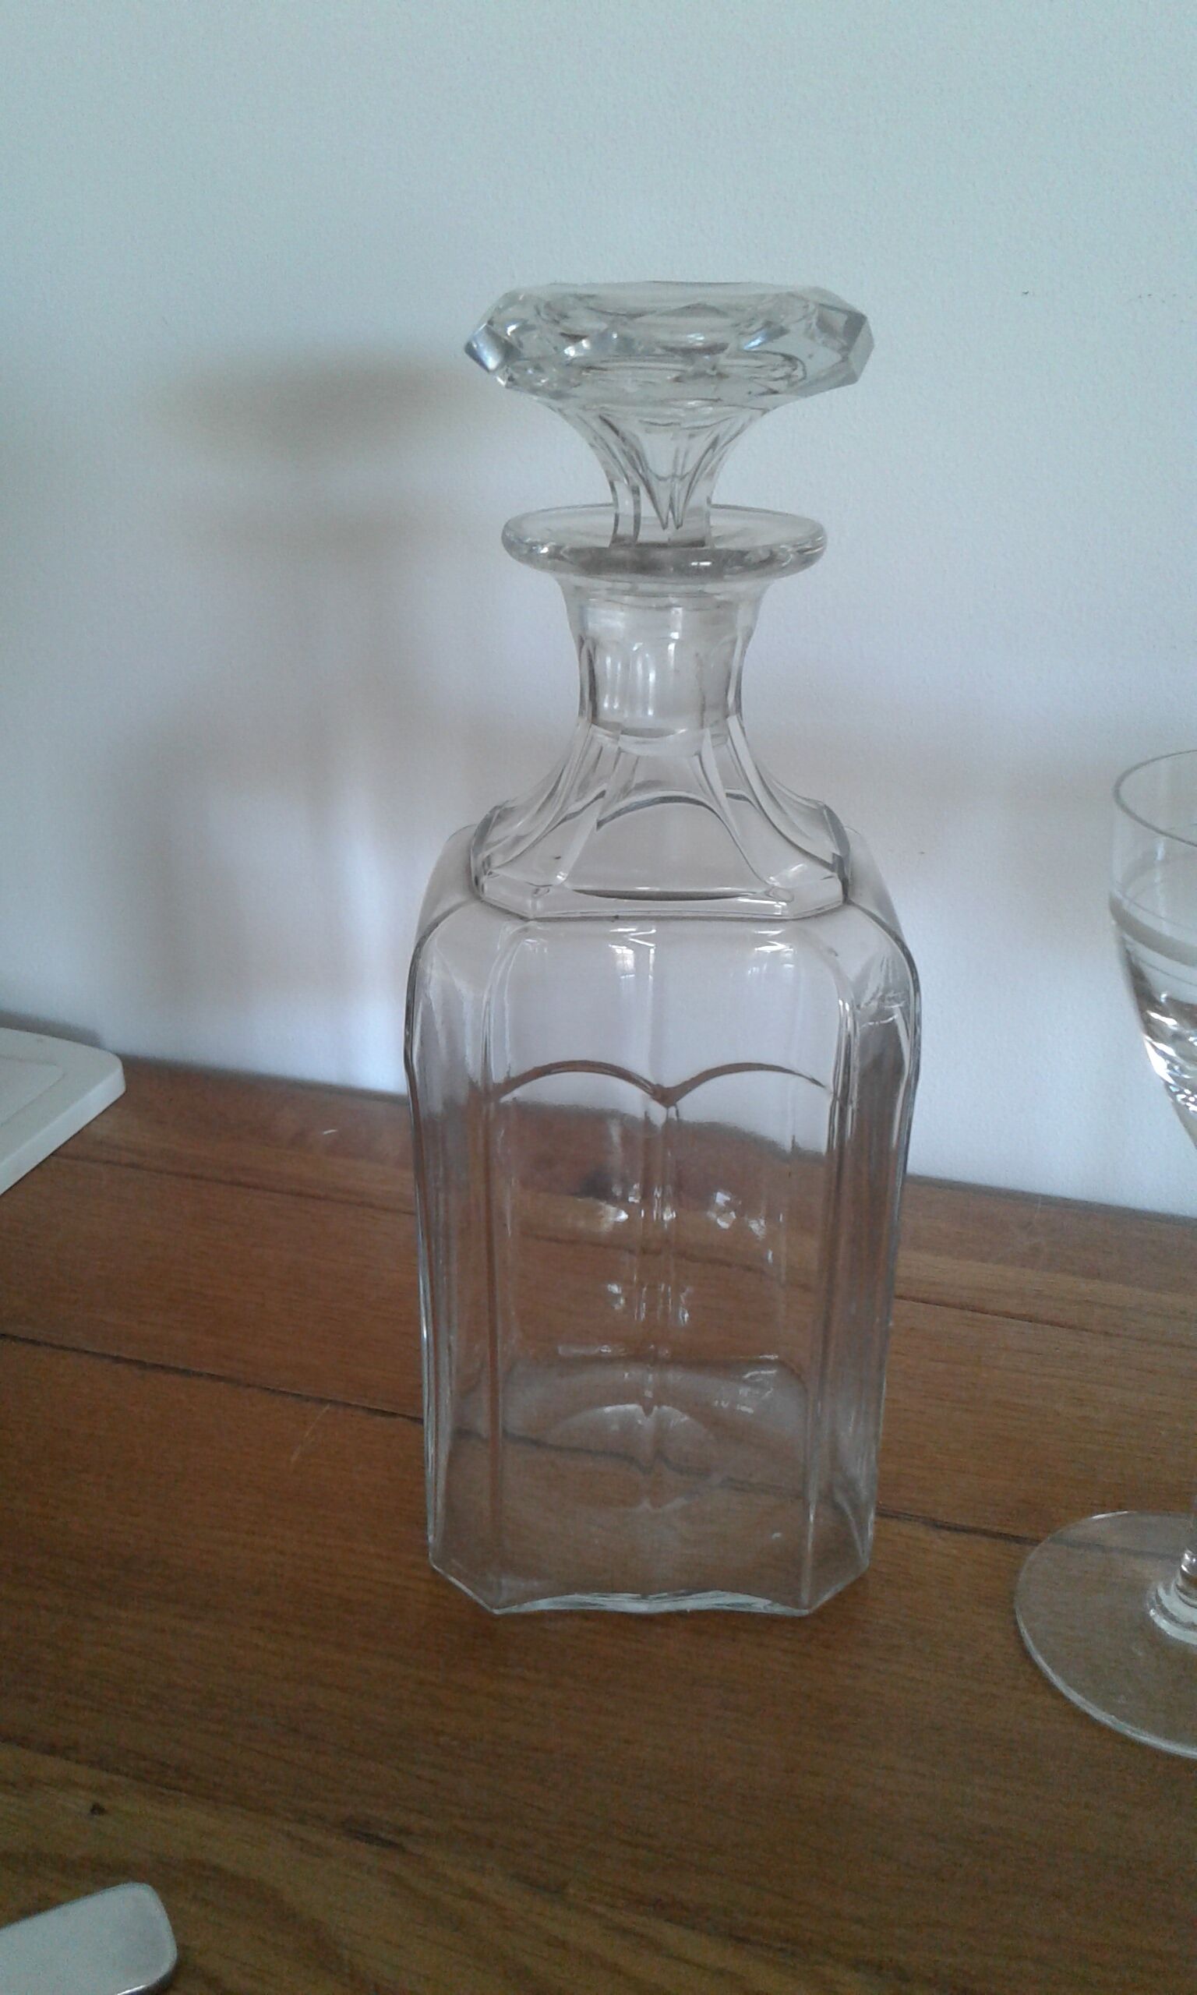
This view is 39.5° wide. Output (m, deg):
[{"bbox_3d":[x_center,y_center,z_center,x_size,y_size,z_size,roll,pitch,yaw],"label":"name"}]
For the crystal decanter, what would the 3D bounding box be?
[{"bbox_3d":[0.012,-0.008,0.324,0.092,0.241,0.092,0,22,0],"label":"crystal decanter"}]

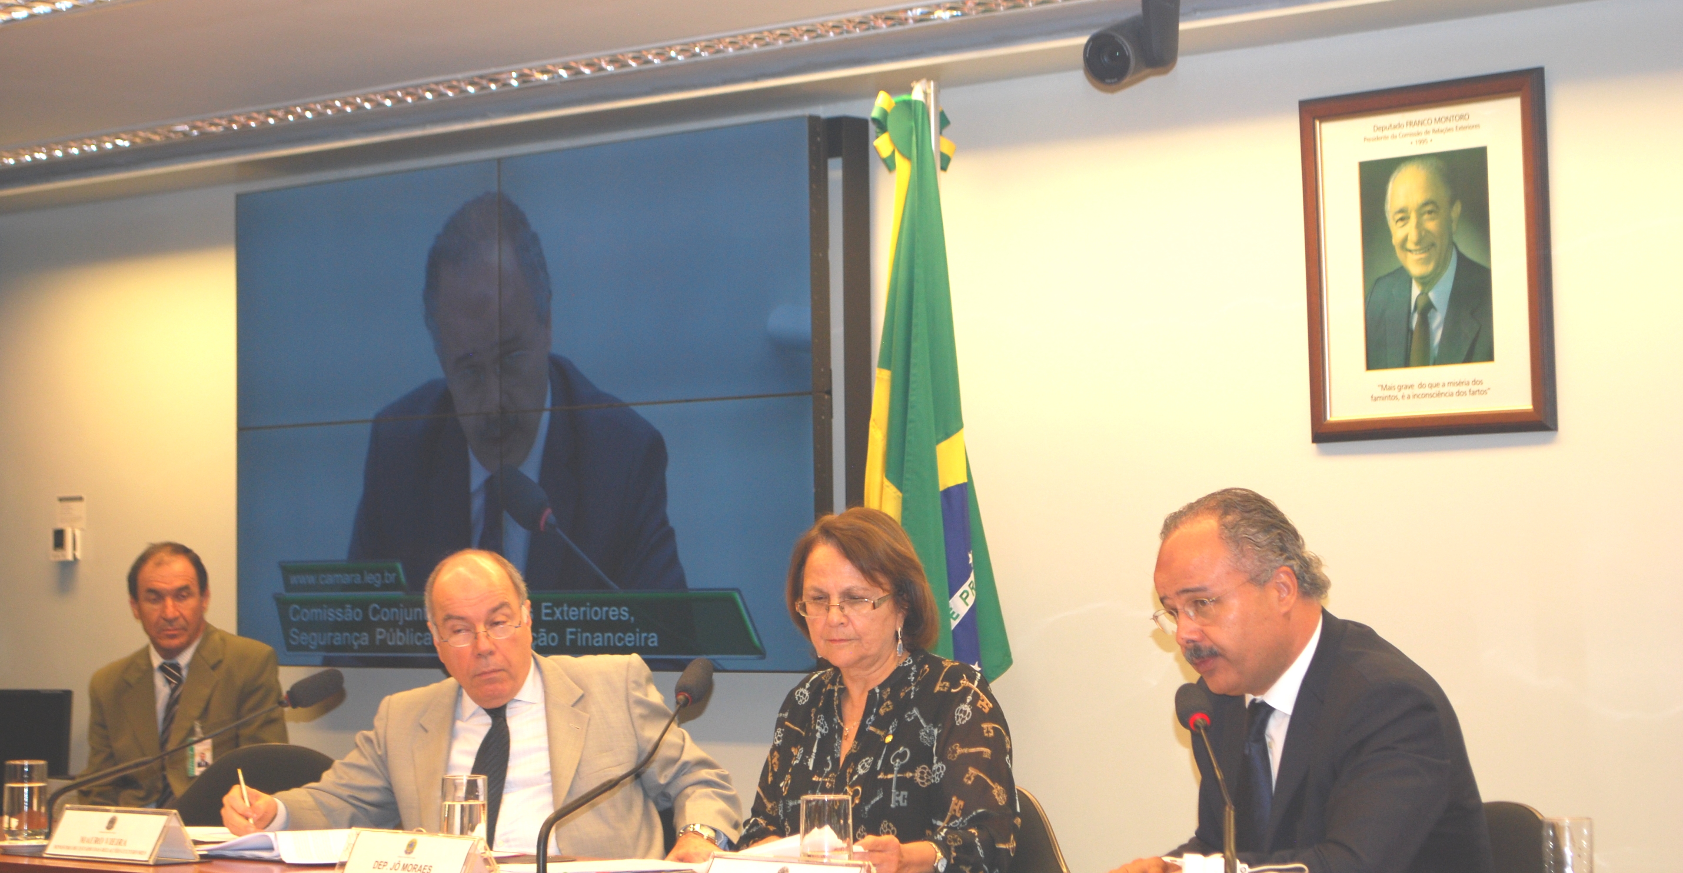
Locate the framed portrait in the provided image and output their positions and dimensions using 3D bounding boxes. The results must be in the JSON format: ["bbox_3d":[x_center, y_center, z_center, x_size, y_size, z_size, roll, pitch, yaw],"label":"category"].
[{"bbox_3d":[1.078,-0.325,7.092,0.035,0.655,0.555,1,-3,-45],"label":"framed portrait"}]

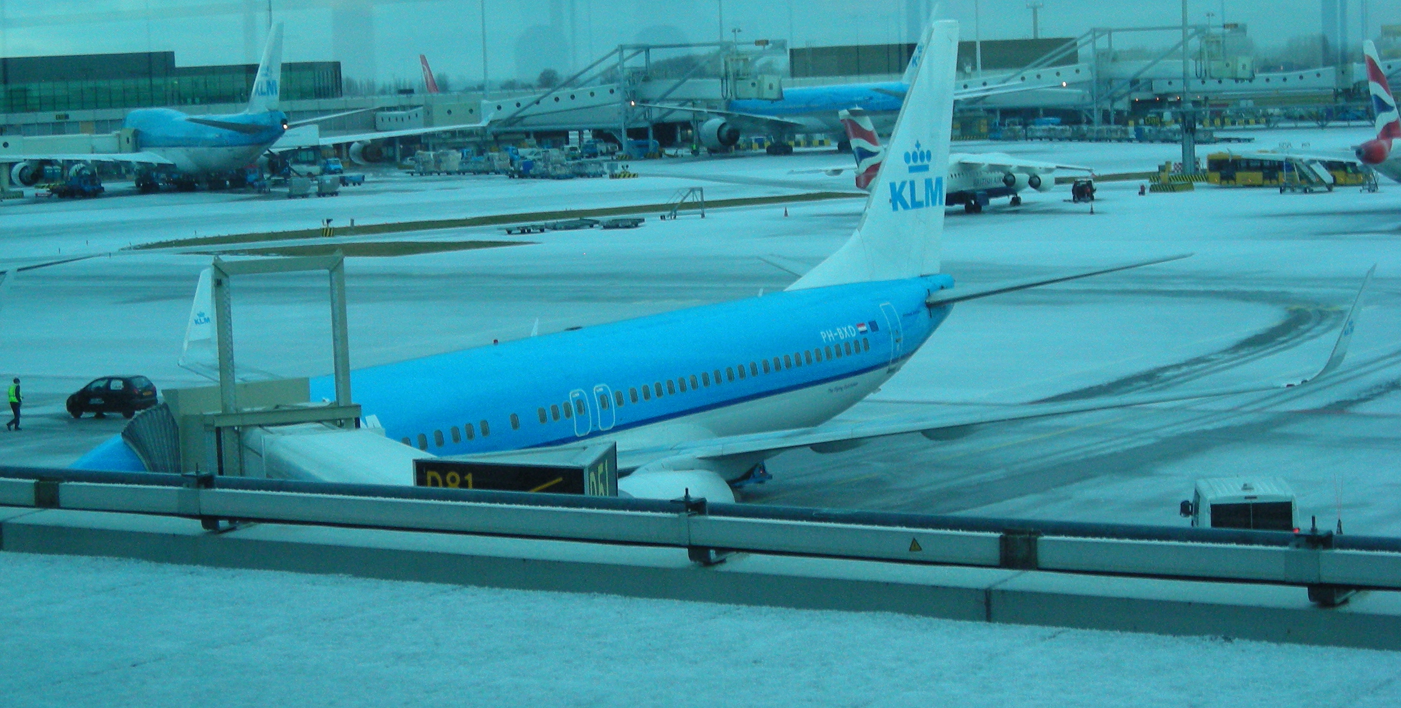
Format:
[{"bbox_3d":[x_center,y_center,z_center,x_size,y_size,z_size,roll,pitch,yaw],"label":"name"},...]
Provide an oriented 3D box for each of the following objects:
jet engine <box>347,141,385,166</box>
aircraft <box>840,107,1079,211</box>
[{"bbox_3d":[-41.203,-24.748,384.000,2.800,2.850,5.200,-5,6,-25],"label":"jet engine"},{"bbox_3d":[18.902,-15.080,240.505,26.300,8.600,30.800,1,6,31],"label":"aircraft"}]

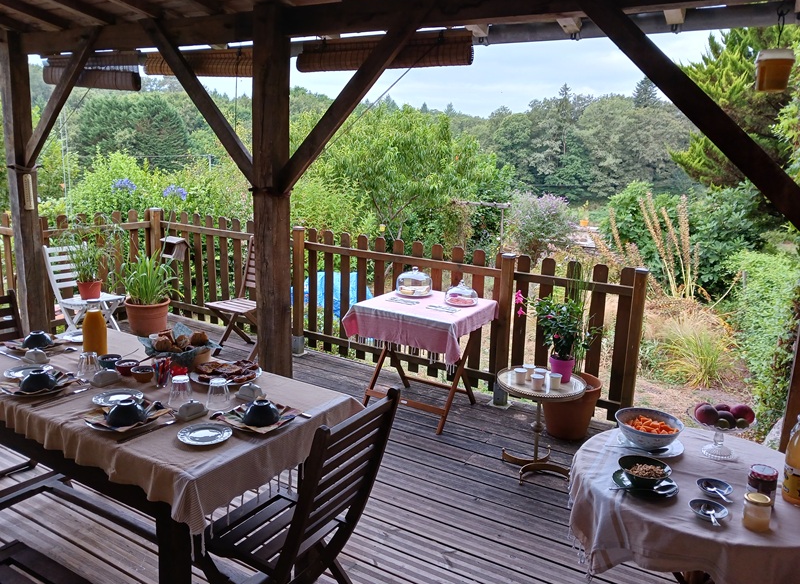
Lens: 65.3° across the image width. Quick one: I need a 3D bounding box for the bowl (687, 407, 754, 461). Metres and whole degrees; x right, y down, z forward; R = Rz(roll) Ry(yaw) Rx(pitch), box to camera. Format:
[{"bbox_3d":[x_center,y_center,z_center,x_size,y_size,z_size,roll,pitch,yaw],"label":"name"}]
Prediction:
[{"bbox_3d":[1.061,0.476,2.069,0.205,0.123,0.205,9,12,28],"label":"bowl"}]

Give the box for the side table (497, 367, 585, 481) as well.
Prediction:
[{"bbox_3d":[0.759,0.741,3.440,0.472,0.540,0.472,2,12,0],"label":"side table"}]

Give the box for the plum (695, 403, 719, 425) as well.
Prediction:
[{"bbox_3d":[1.008,0.403,2.045,0.067,0.066,0.067,2,12,0],"label":"plum"}]

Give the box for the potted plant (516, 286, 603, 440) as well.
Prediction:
[{"bbox_3d":[0.977,0.458,3.834,0.490,0.950,0.460,2,12,0],"label":"potted plant"}]

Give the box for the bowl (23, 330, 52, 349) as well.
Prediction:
[{"bbox_3d":[-1.640,0.210,2.824,0.124,0.059,0.124,-4,13,-30],"label":"bowl"}]

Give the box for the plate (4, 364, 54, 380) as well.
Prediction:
[{"bbox_3d":[-1.510,0.335,2.548,0.177,0.020,0.177,2,12,0],"label":"plate"}]

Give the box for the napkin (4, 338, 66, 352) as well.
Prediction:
[{"bbox_3d":[-1.635,0.240,2.803,0.205,0.022,0.205,9,13,30],"label":"napkin"}]

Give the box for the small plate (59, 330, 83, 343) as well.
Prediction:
[{"bbox_3d":[-1.543,0.213,2.999,0.172,0.020,0.172,-3,12,-27],"label":"small plate"}]

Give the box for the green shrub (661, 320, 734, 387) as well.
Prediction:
[{"bbox_3d":[2.751,0.567,5.750,0.680,0.600,0.660,8,12,26],"label":"green shrub"}]

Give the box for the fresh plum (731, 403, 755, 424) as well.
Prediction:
[{"bbox_3d":[1.129,0.402,2.055,0.069,0.066,0.069,2,12,0],"label":"fresh plum"}]

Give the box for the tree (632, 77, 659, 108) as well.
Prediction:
[{"bbox_3d":[54.183,-37.356,140.000,7.500,22.000,7.500,6,12,20],"label":"tree"}]

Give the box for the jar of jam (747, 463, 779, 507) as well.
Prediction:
[{"bbox_3d":[1.013,0.546,1.749,0.070,0.103,0.070,6,11,17],"label":"jar of jam"}]

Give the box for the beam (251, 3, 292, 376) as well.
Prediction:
[{"bbox_3d":[-0.763,-0.402,3.799,0.155,2.516,0.155,9,14,29],"label":"beam"}]

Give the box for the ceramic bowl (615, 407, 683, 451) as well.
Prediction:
[{"bbox_3d":[0.835,0.472,2.102,0.219,0.087,0.219,2,12,0],"label":"ceramic bowl"}]

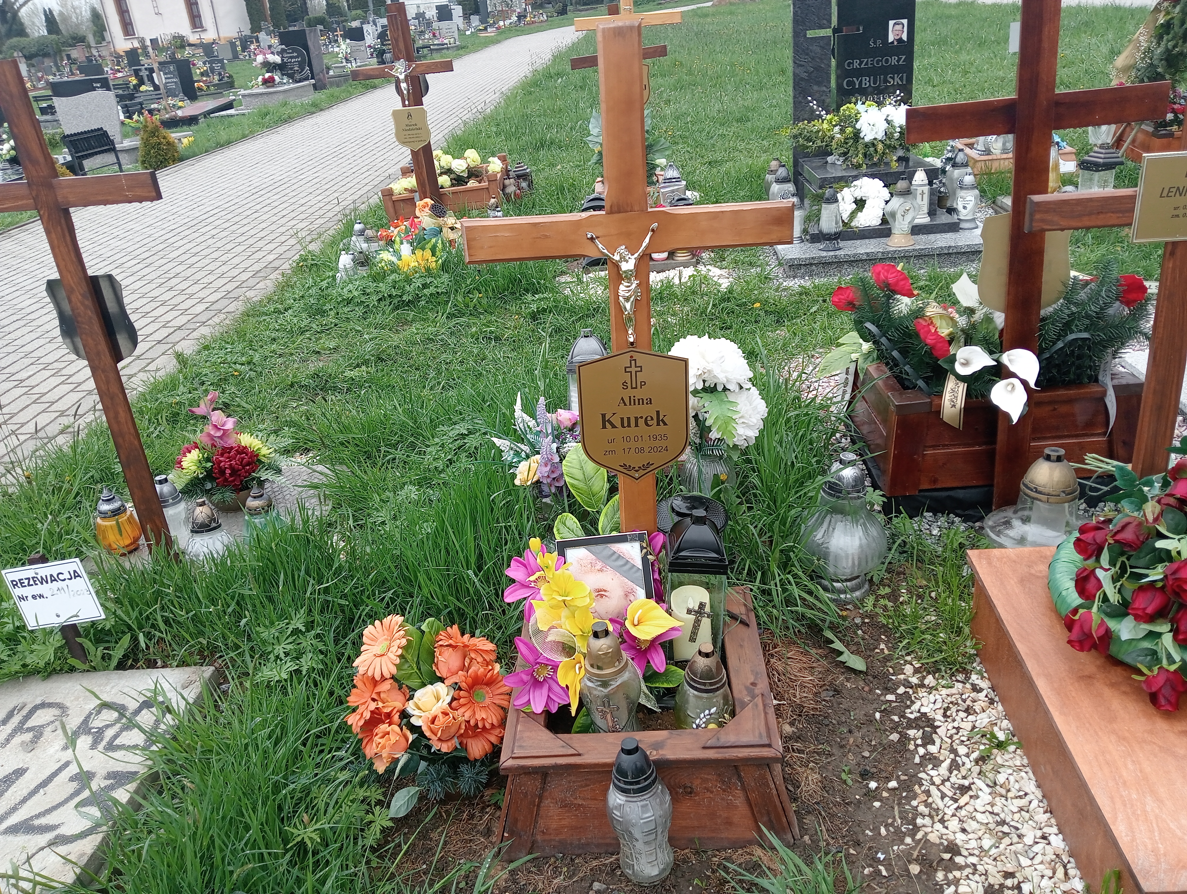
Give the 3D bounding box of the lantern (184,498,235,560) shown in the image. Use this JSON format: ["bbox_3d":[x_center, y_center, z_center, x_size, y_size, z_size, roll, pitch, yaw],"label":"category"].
[{"bbox_3d":[-0.993,0.215,2.467,0.125,0.185,0.125,-3,25,5],"label":"lantern"}]

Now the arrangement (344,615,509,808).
[{"bbox_3d":[-0.314,0.503,1.818,0.315,0.335,0.284,-4,24,4],"label":"arrangement"}]

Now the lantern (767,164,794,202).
[{"bbox_3d":[0.980,-1.281,4.947,0.143,0.325,0.143,-3,25,5],"label":"lantern"}]

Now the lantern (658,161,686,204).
[{"bbox_3d":[0.435,-1.455,5.454,0.147,0.315,0.142,-4,24,4],"label":"lantern"}]

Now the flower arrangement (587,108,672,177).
[{"bbox_3d":[0.222,-1.826,5.833,0.507,0.467,0.426,-4,24,4],"label":"flower arrangement"}]

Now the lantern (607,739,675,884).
[{"bbox_3d":[0.076,0.620,1.663,0.113,0.290,0.113,-3,25,4],"label":"lantern"}]

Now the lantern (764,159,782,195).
[{"bbox_3d":[1.044,-1.506,5.552,0.132,0.304,0.132,-4,24,4],"label":"lantern"}]

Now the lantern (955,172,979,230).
[{"bbox_3d":[1.789,-1.180,4.599,0.122,0.274,0.122,7,27,28],"label":"lantern"}]

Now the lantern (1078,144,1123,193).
[{"bbox_3d":[2.910,-1.530,5.551,0.185,0.355,0.185,-13,26,-15],"label":"lantern"}]

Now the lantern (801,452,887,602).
[{"bbox_3d":[0.559,0.176,2.112,0.188,0.350,0.188,-3,25,5],"label":"lantern"}]

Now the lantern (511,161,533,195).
[{"bbox_3d":[-0.493,-1.861,6.661,0.145,0.250,0.145,-3,25,5],"label":"lantern"}]

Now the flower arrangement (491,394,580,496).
[{"bbox_3d":[-0.149,0.020,2.725,0.304,0.345,0.264,-4,24,4],"label":"flower arrangement"}]

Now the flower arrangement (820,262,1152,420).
[{"bbox_3d":[1.067,-0.299,2.638,0.913,0.406,0.467,-4,24,4],"label":"flower arrangement"}]

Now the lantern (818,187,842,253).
[{"bbox_3d":[1.097,-1.058,4.447,0.114,0.294,0.114,-4,24,4],"label":"lantern"}]

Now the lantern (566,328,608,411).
[{"bbox_3d":[-0.005,-0.174,3.236,0.140,0.390,0.140,-3,25,4],"label":"lantern"}]

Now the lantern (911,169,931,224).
[{"bbox_3d":[1.736,-1.331,5.077,0.102,0.262,0.102,-3,25,4],"label":"lantern"}]

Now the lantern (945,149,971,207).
[{"bbox_3d":[1.963,-1.402,5.161,0.140,0.380,0.140,-3,25,4],"label":"lantern"}]

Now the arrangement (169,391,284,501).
[{"bbox_3d":[-1.053,0.015,2.721,0.320,0.340,0.270,-3,25,5],"label":"arrangement"}]

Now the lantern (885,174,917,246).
[{"bbox_3d":[1.567,-1.206,4.891,0.163,0.325,0.163,-2,26,8],"label":"lantern"}]

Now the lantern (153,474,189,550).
[{"bbox_3d":[-1.123,0.172,2.554,0.090,0.210,0.090,-3,25,5],"label":"lantern"}]

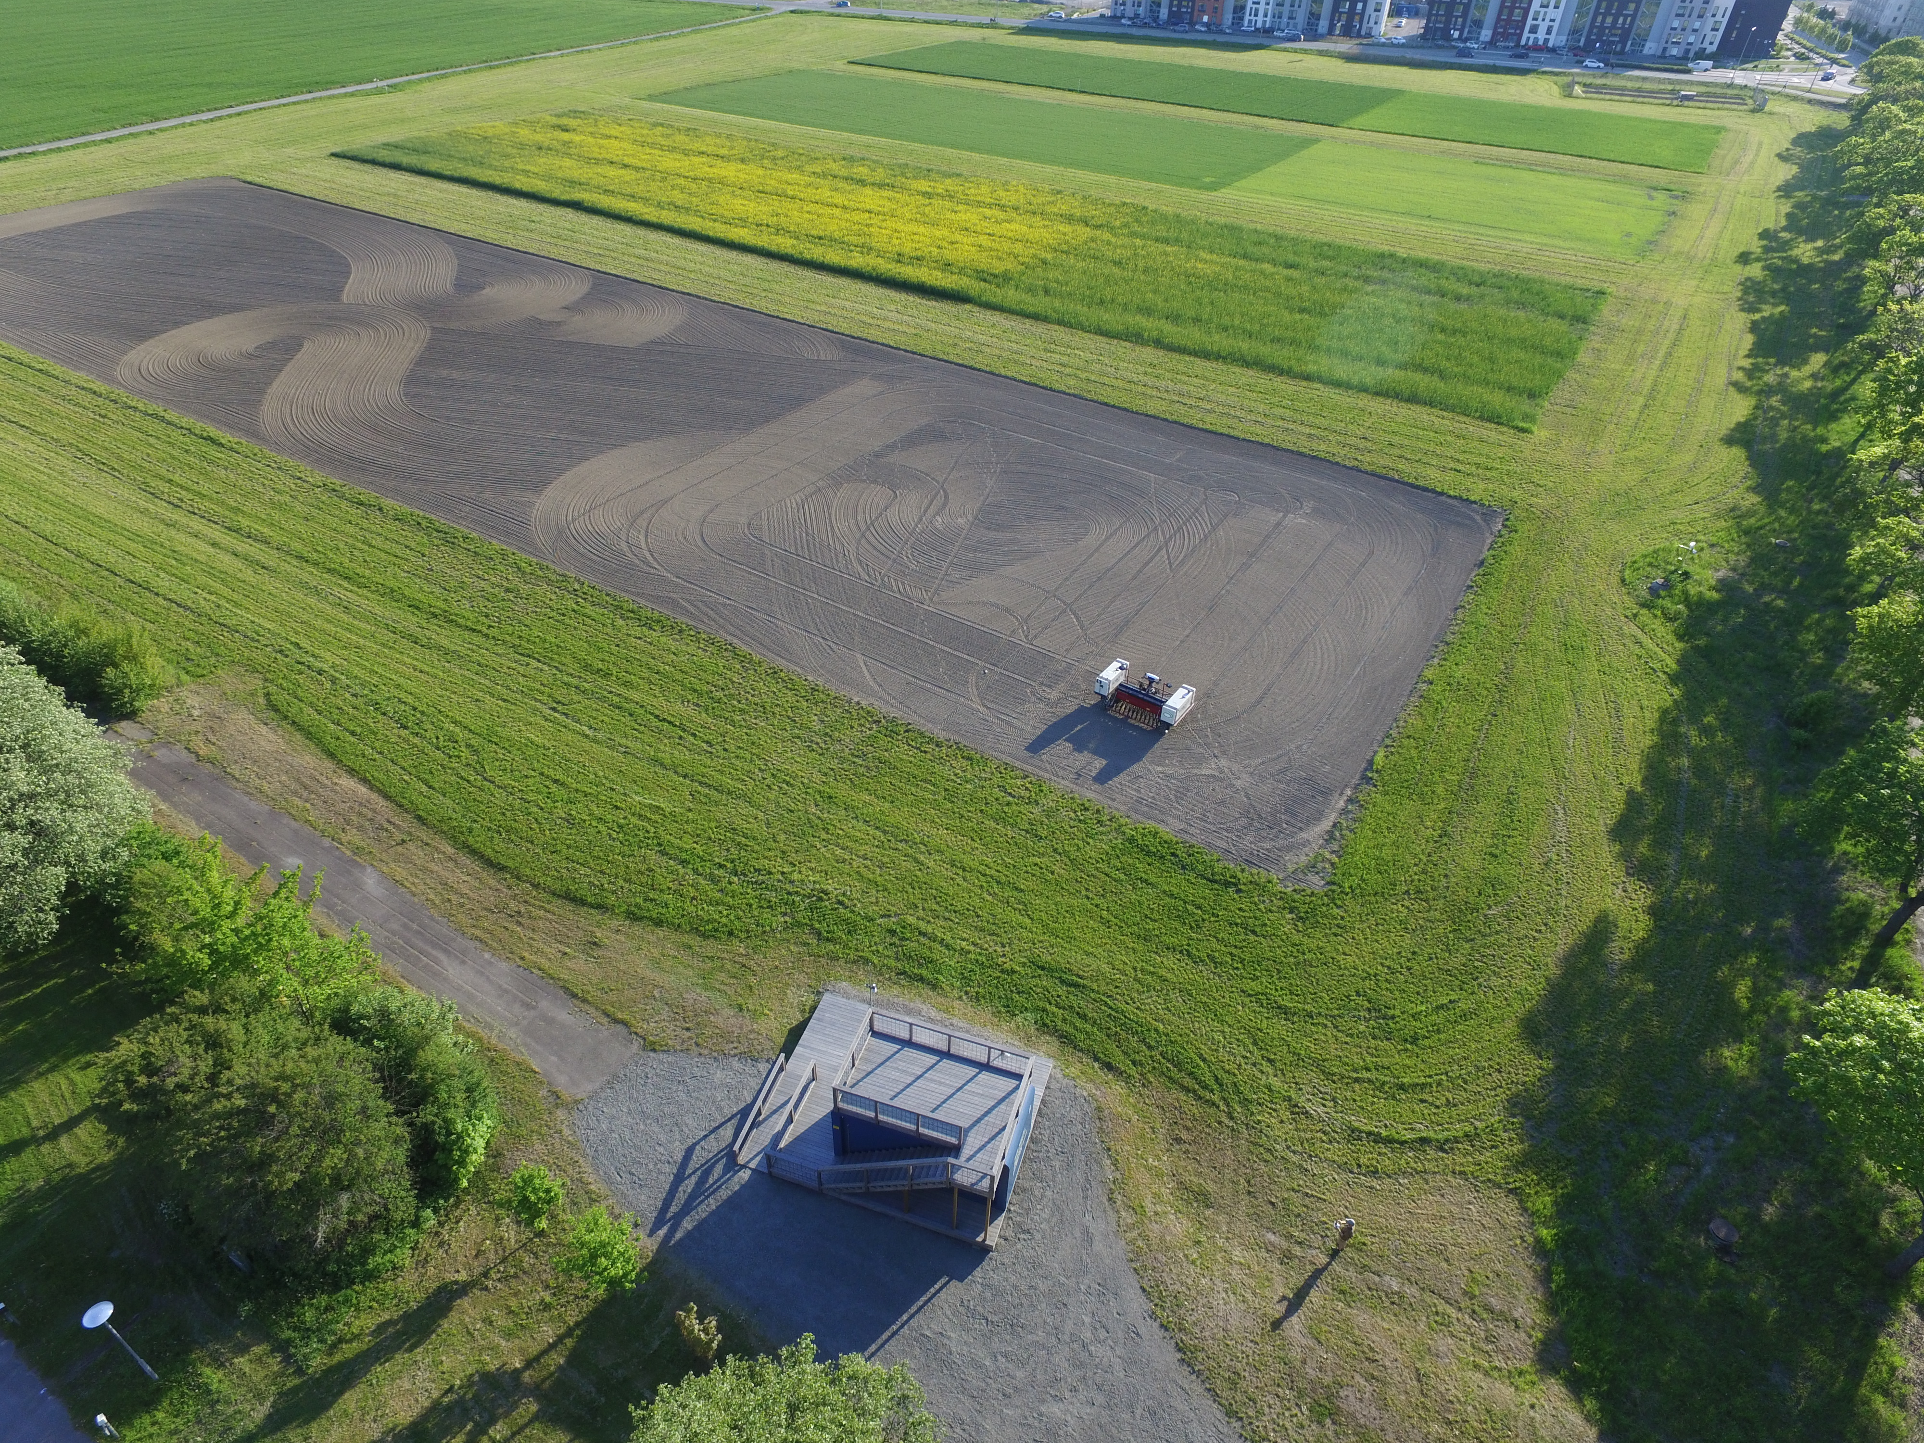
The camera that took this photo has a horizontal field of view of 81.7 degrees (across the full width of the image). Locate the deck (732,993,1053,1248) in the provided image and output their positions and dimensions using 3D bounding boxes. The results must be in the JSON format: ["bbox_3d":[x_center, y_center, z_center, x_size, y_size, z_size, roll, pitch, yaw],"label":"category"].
[{"bbox_3d":[-2.051,12.179,37.992,9.050,4.000,7.540,12,39,14],"label":"deck"}]

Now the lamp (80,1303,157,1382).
[{"bbox_3d":[-22.947,17.314,30.577,0.780,3.850,0.780,1,37,0],"label":"lamp"}]

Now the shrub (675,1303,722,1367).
[{"bbox_3d":[-7.413,17.457,31.542,1.300,3.100,1.300,1,37,0],"label":"shrub"}]

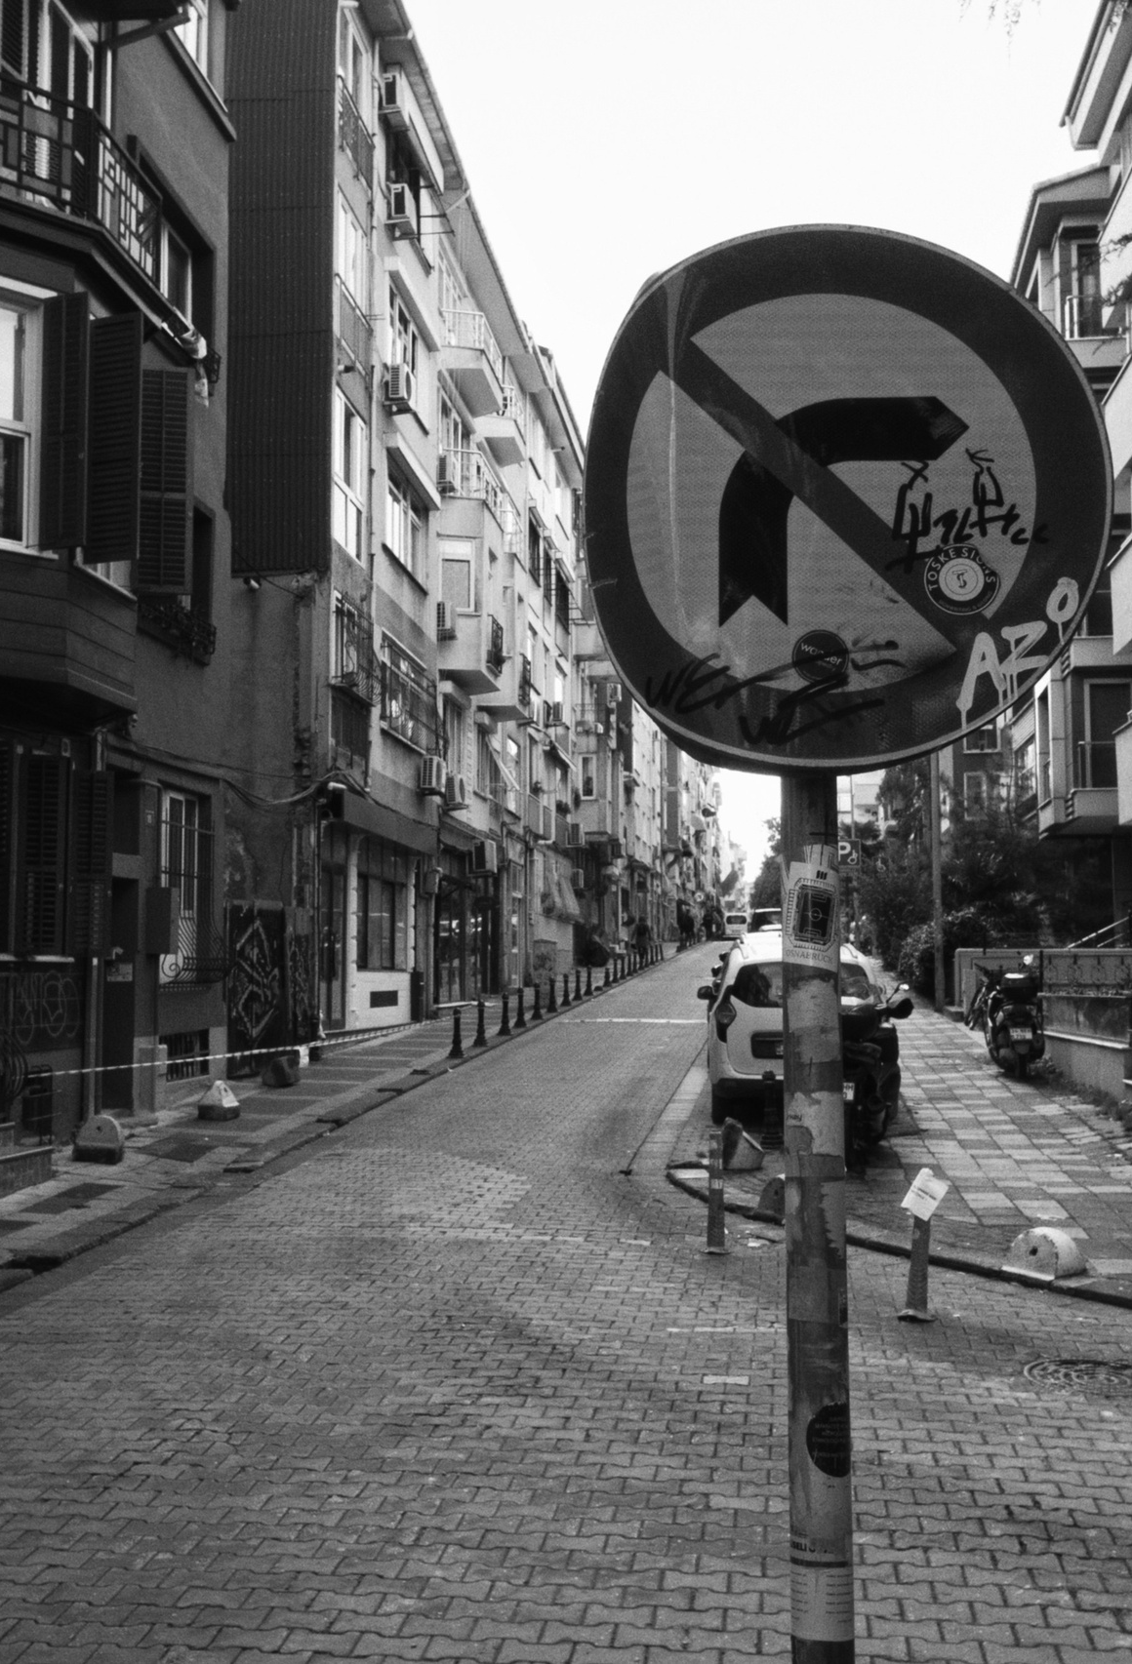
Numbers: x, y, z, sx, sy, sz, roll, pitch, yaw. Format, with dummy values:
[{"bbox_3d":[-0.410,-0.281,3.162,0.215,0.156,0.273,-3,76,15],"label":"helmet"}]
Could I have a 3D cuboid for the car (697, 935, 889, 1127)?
[{"bbox_3d":[2.380,2.080,17.500,1.780,1.730,4.000,0,-3,5],"label":"car"}]

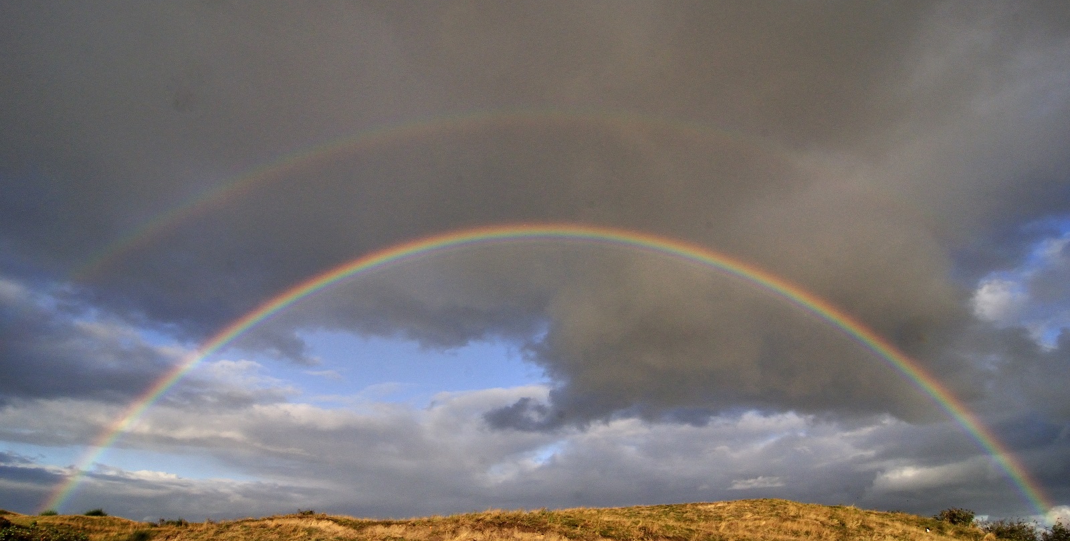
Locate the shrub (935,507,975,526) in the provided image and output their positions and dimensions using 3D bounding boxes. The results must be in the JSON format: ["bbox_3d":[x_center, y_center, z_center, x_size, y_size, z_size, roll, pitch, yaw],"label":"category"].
[{"bbox_3d":[18.460,10.843,23.482,1.410,0.840,1.340,-18,-32,31],"label":"shrub"}]

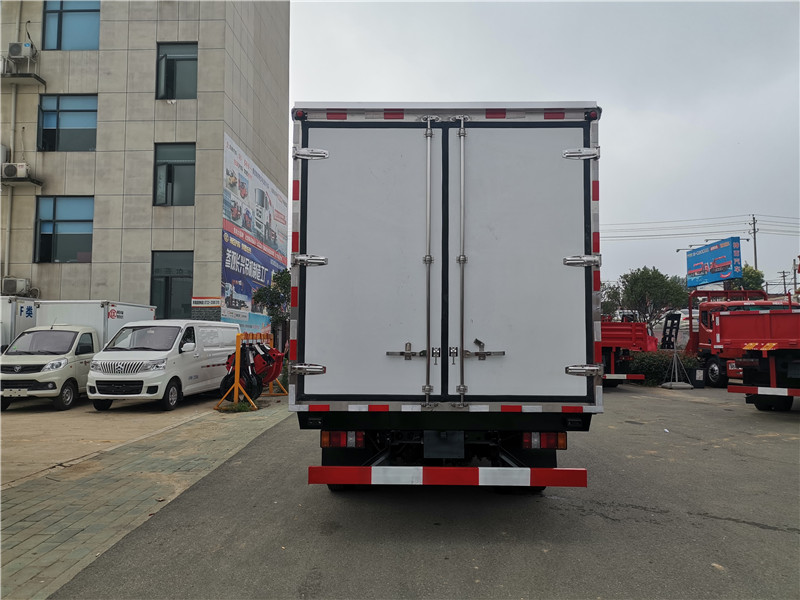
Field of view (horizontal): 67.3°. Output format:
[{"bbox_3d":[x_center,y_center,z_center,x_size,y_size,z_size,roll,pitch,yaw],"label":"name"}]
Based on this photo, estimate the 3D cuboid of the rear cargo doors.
[{"bbox_3d":[0.334,-0.304,4.504,2.160,2.130,0.120,0,-4,1],"label":"rear cargo doors"}]

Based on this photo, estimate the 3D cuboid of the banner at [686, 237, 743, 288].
[{"bbox_3d":[22.375,-2.559,43.053,0.560,2.770,6.100,0,-4,-1],"label":"banner"}]

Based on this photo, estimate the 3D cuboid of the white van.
[{"bbox_3d":[-5.398,1.459,14.737,1.740,1.990,4.950,0,-4,4],"label":"white van"}]

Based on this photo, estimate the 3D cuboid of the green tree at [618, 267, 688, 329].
[{"bbox_3d":[10.544,0.741,24.952,2.700,4.200,2.700,0,-4,0],"label":"green tree"}]

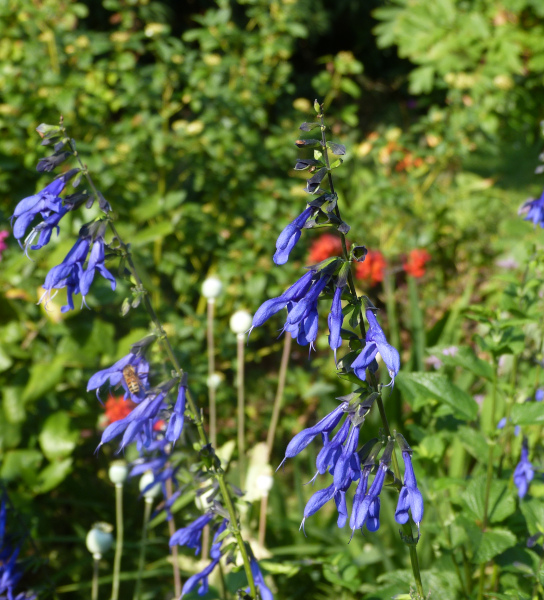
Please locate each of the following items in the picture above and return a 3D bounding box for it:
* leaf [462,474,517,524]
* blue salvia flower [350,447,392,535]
[{"bbox_3d":[0.153,0.140,1.170,0.038,0.035,0.030,0,11,0],"label":"leaf"},{"bbox_3d":[0.057,0.109,0.950,0.024,0.050,0.026,6,13,24],"label":"blue salvia flower"}]

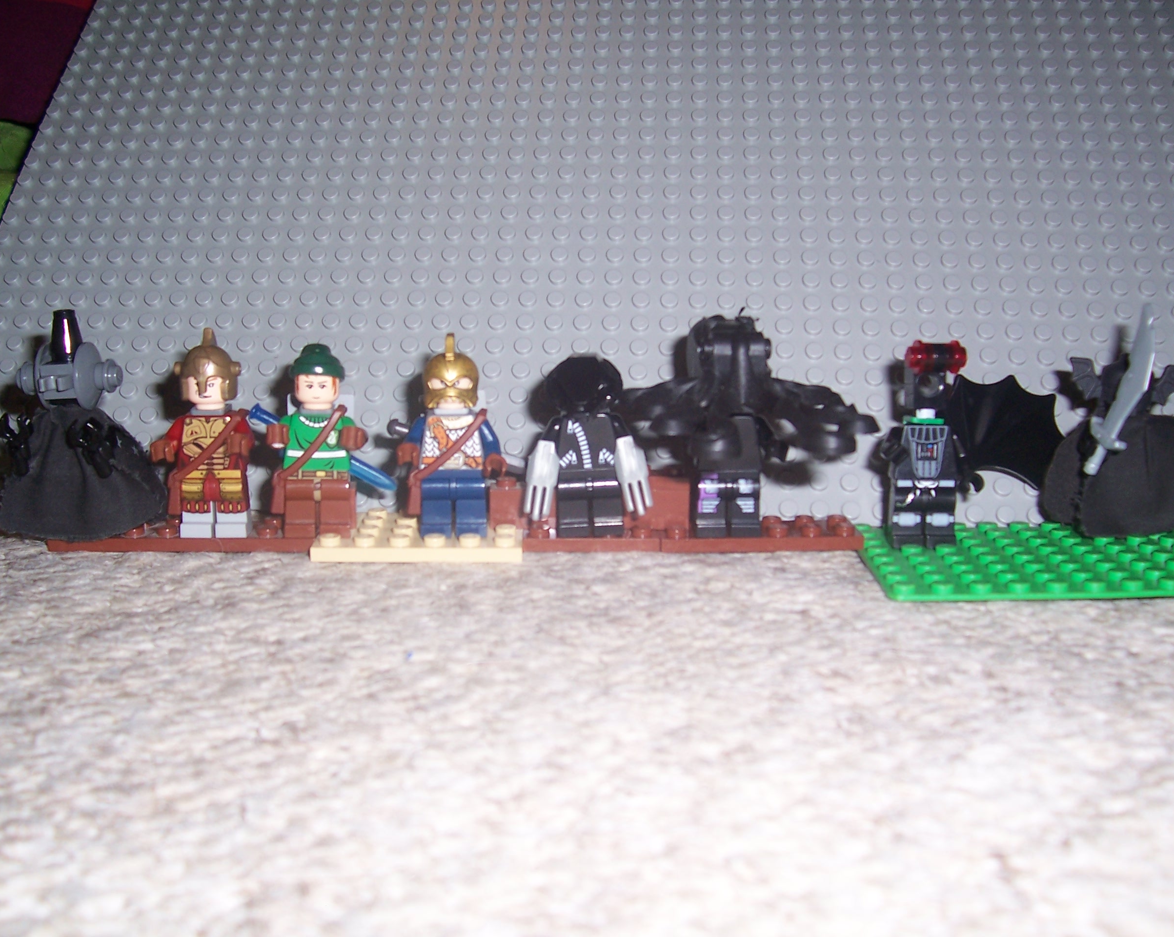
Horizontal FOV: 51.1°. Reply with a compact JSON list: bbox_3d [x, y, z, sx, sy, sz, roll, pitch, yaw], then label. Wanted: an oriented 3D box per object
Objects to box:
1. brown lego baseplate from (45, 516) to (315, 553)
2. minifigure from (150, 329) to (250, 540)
[{"bbox_3d":[-0.094,0.016,0.292,0.063,0.005,0.016,0,12,-2],"label":"brown lego baseplate"},{"bbox_3d":[-0.087,-0.008,0.282,0.024,0.048,0.017,0,12,-2],"label":"minifigure"}]

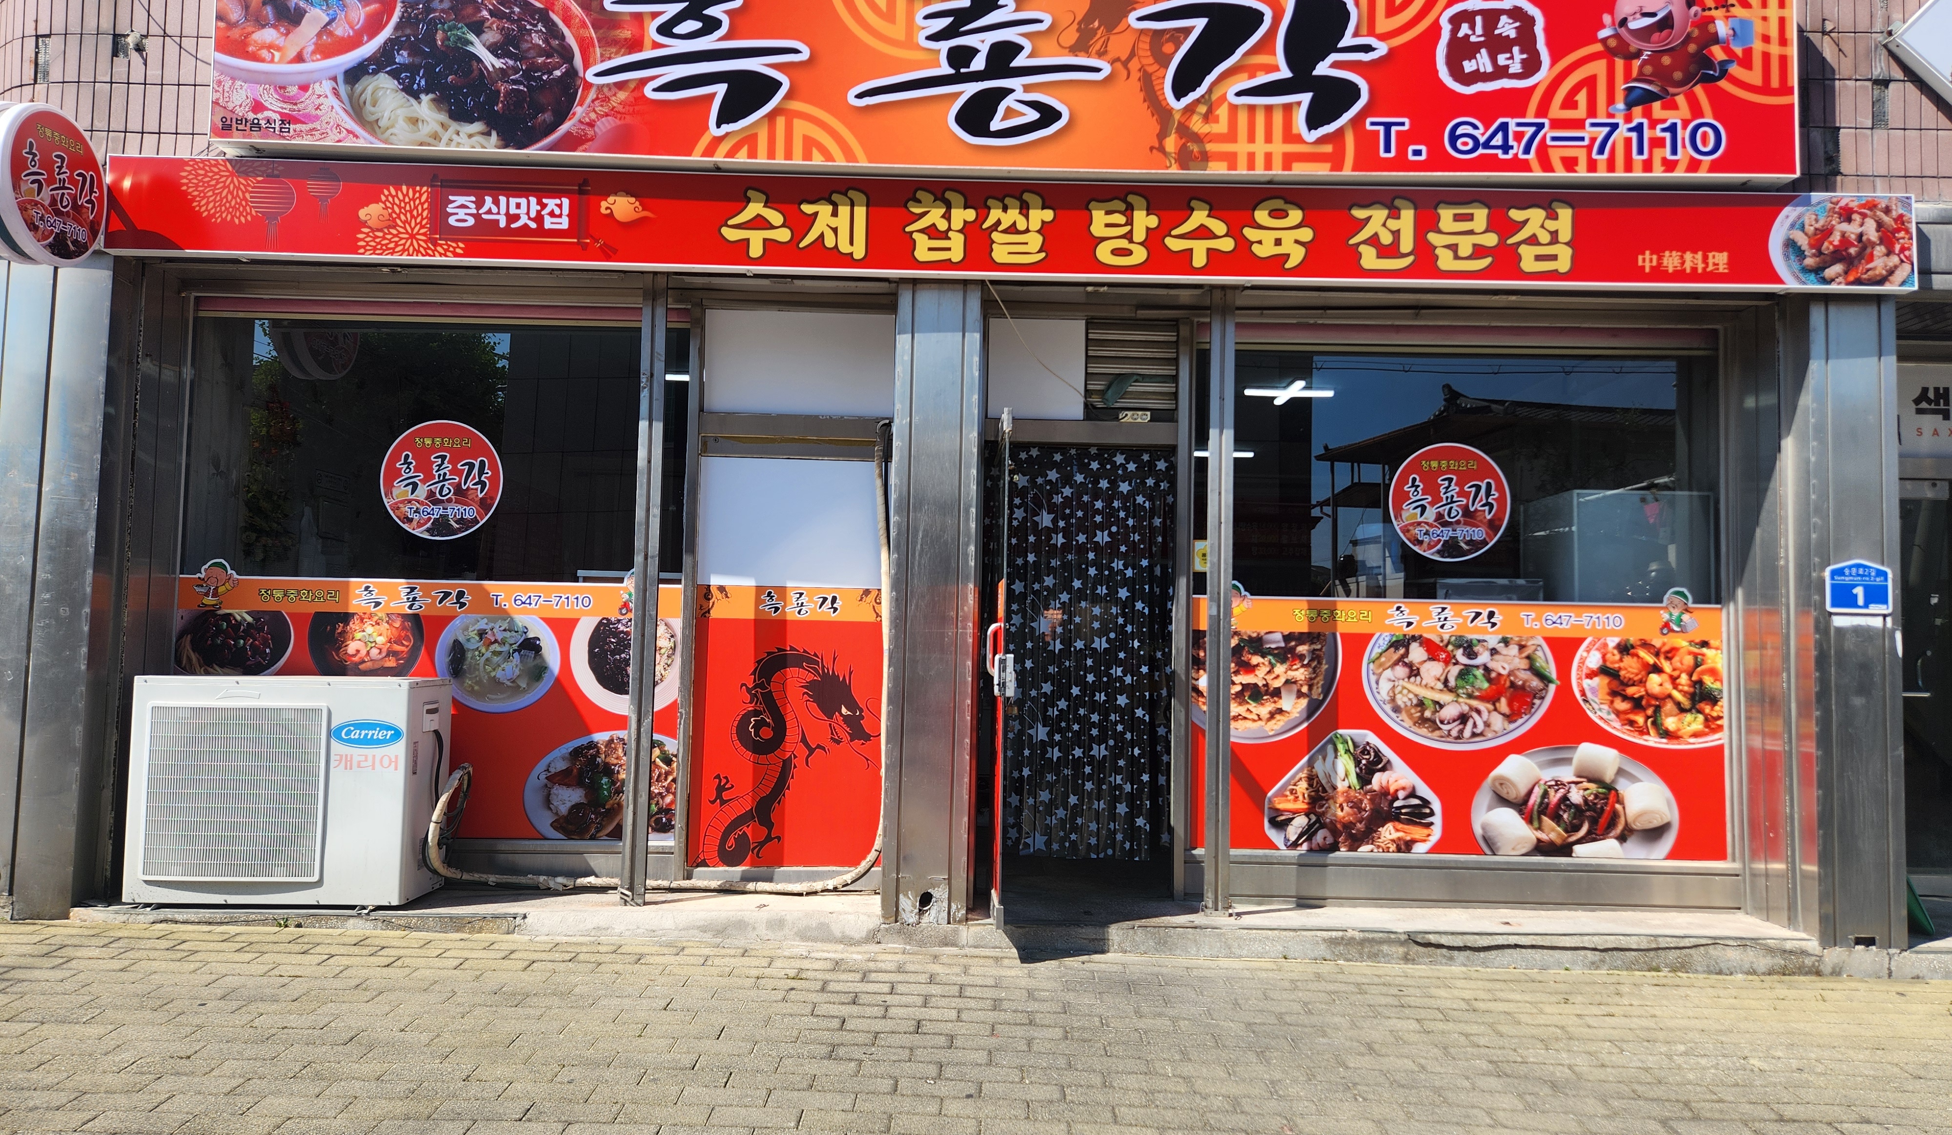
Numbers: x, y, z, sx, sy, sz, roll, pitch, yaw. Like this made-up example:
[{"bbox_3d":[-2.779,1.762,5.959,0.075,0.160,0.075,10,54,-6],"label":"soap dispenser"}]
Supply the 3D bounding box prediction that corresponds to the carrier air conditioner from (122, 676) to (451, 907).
[{"bbox_3d":[-2.570,0.831,4.896,0.997,0.814,0.390,1,-4,0],"label":"carrier air conditioner"}]

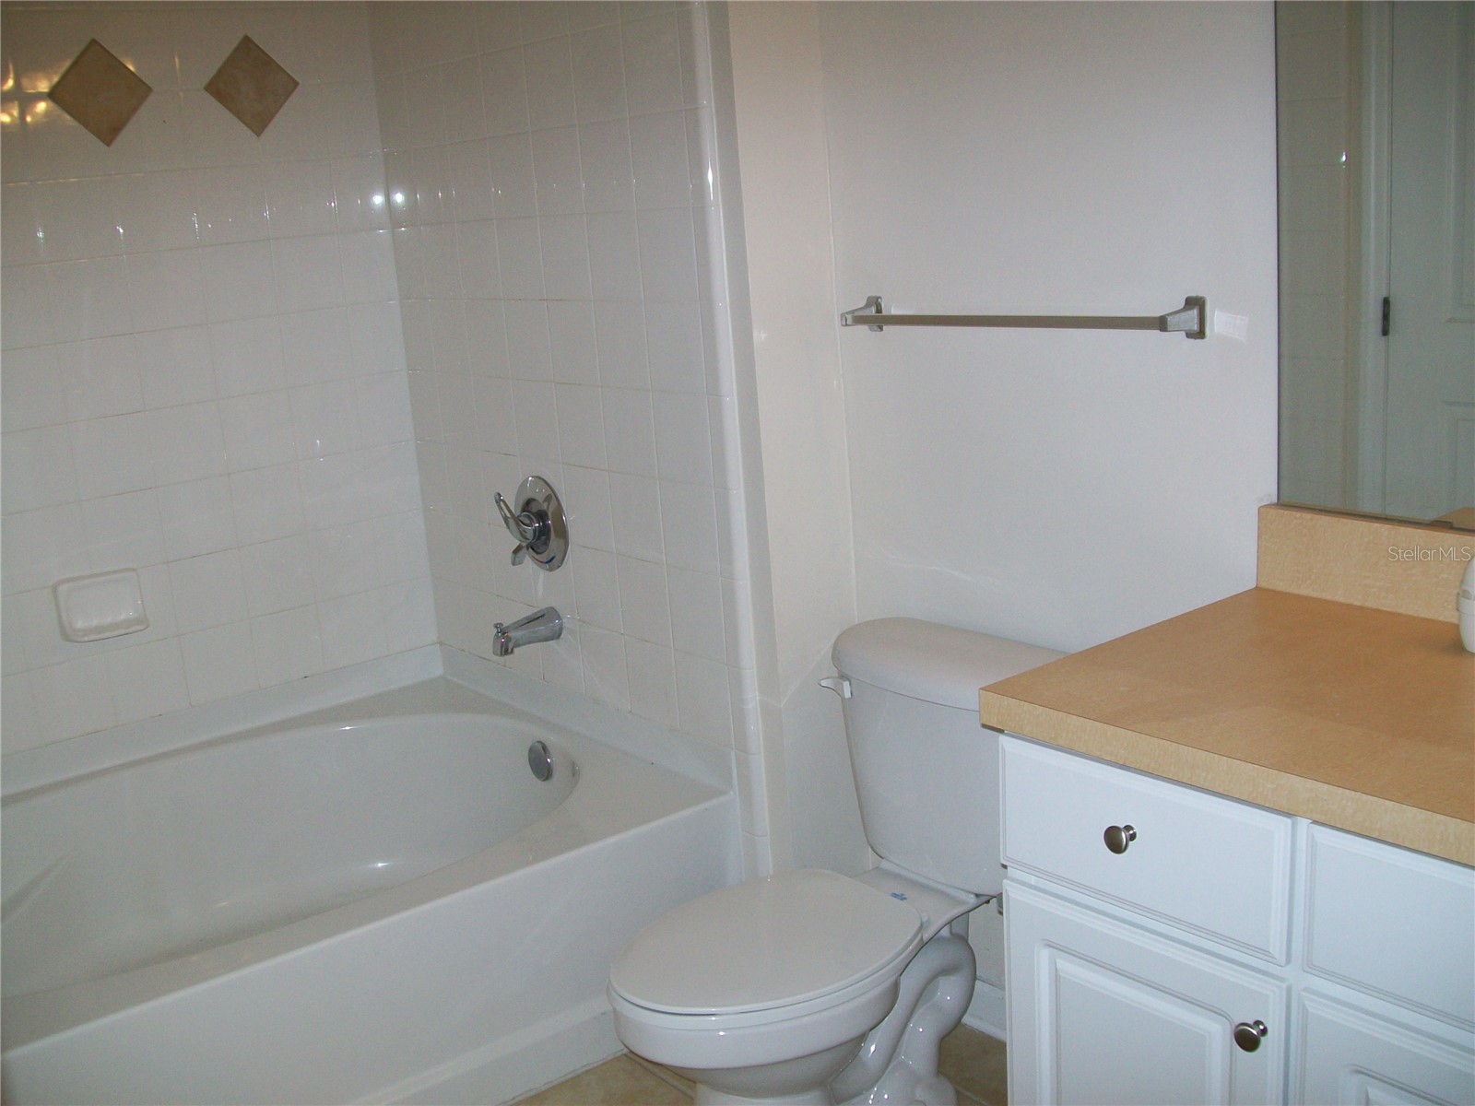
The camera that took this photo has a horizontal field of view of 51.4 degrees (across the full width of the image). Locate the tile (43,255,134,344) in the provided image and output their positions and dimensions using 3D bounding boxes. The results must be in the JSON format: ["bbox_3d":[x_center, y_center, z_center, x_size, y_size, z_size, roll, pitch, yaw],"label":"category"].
[{"bbox_3d":[-1.217,-0.477,2.870,0.152,0.152,0.010,-15,17,-37],"label":"tile"}]

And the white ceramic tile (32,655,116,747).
[{"bbox_3d":[-1.279,0.281,2.958,0.152,0.152,0.009,-15,17,-37],"label":"white ceramic tile"}]

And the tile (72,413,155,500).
[{"bbox_3d":[-1.203,-0.186,2.951,0.151,0.151,0.009,-15,17,-37],"label":"tile"}]

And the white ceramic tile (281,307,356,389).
[{"bbox_3d":[-0.874,-0.427,3.188,0.151,0.151,0.009,-15,17,-37],"label":"white ceramic tile"}]

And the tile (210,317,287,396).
[{"bbox_3d":[-0.996,-0.398,3.124,0.152,0.152,0.009,-14,16,-37],"label":"tile"}]

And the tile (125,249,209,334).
[{"bbox_3d":[-1.116,-0.512,2.990,0.152,0.152,0.010,-15,17,-38],"label":"tile"}]

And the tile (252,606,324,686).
[{"bbox_3d":[-0.954,0.197,3.260,0.152,0.152,0.009,-14,16,-37],"label":"tile"}]

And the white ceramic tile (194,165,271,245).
[{"bbox_3d":[-1.002,-0.684,3.013,0.152,0.152,0.010,-15,17,-37],"label":"white ceramic tile"}]

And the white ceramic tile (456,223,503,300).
[{"bbox_3d":[-0.498,-0.569,2.987,0.010,0.152,0.152,-15,17,-37],"label":"white ceramic tile"}]

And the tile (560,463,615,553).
[{"bbox_3d":[-0.275,-0.085,2.863,0.009,0.151,0.151,-15,17,-37],"label":"tile"}]

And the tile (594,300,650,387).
[{"bbox_3d":[-0.200,-0.367,2.708,0.010,0.152,0.152,-15,17,-38],"label":"tile"}]

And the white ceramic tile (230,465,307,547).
[{"bbox_3d":[-0.965,-0.101,3.156,0.152,0.152,0.009,-15,17,-37],"label":"white ceramic tile"}]

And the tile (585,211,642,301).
[{"bbox_3d":[-0.211,-0.517,2.673,0.010,0.152,0.152,-15,17,-38],"label":"tile"}]

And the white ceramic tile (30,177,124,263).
[{"bbox_3d":[-1.233,-0.624,2.868,0.152,0.151,0.010,-14,17,-38],"label":"white ceramic tile"}]

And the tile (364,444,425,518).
[{"bbox_3d":[-0.748,-0.160,3.330,0.121,0.152,0.009,-15,17,-37],"label":"tile"}]

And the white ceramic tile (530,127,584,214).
[{"bbox_3d":[-0.315,-0.675,2.717,0.010,0.152,0.152,-15,17,-37],"label":"white ceramic tile"}]

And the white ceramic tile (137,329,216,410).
[{"bbox_3d":[-1.110,-0.366,3.032,0.152,0.152,0.009,-14,16,-37],"label":"white ceramic tile"}]

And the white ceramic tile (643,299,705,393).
[{"bbox_3d":[-0.105,-0.346,2.583,0.009,0.152,0.152,-14,16,-37],"label":"white ceramic tile"}]

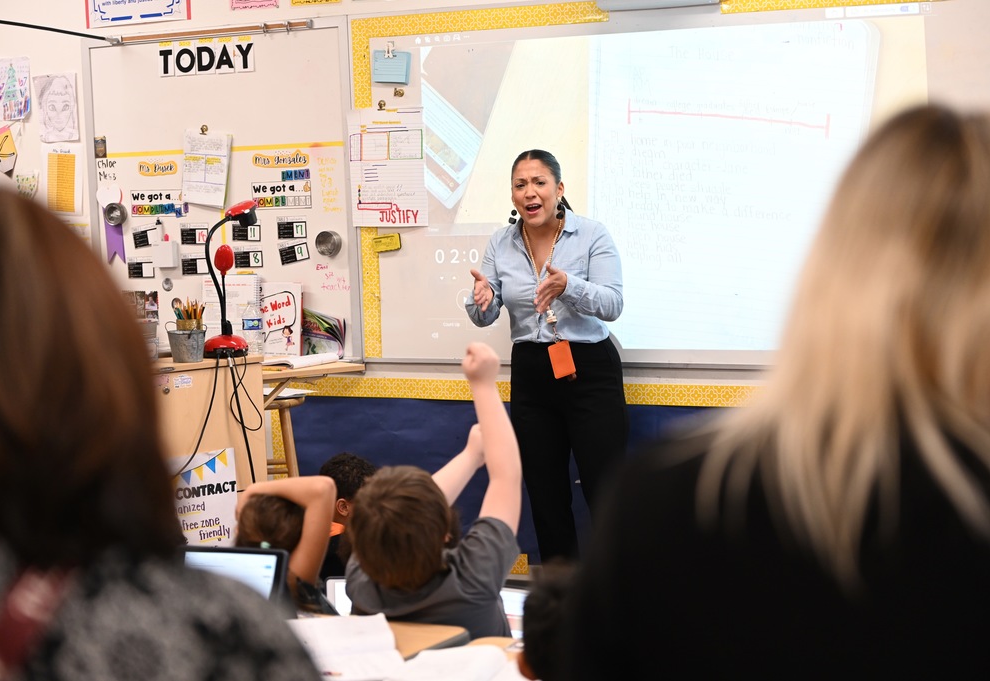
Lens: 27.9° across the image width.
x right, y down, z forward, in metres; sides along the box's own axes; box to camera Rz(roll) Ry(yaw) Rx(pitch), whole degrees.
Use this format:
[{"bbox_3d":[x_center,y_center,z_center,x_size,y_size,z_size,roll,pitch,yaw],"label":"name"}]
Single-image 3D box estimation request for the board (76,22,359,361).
[{"bbox_3d":[-1.024,-0.531,7.290,1.200,1.220,0.040,1,6,28],"label":"board"}]

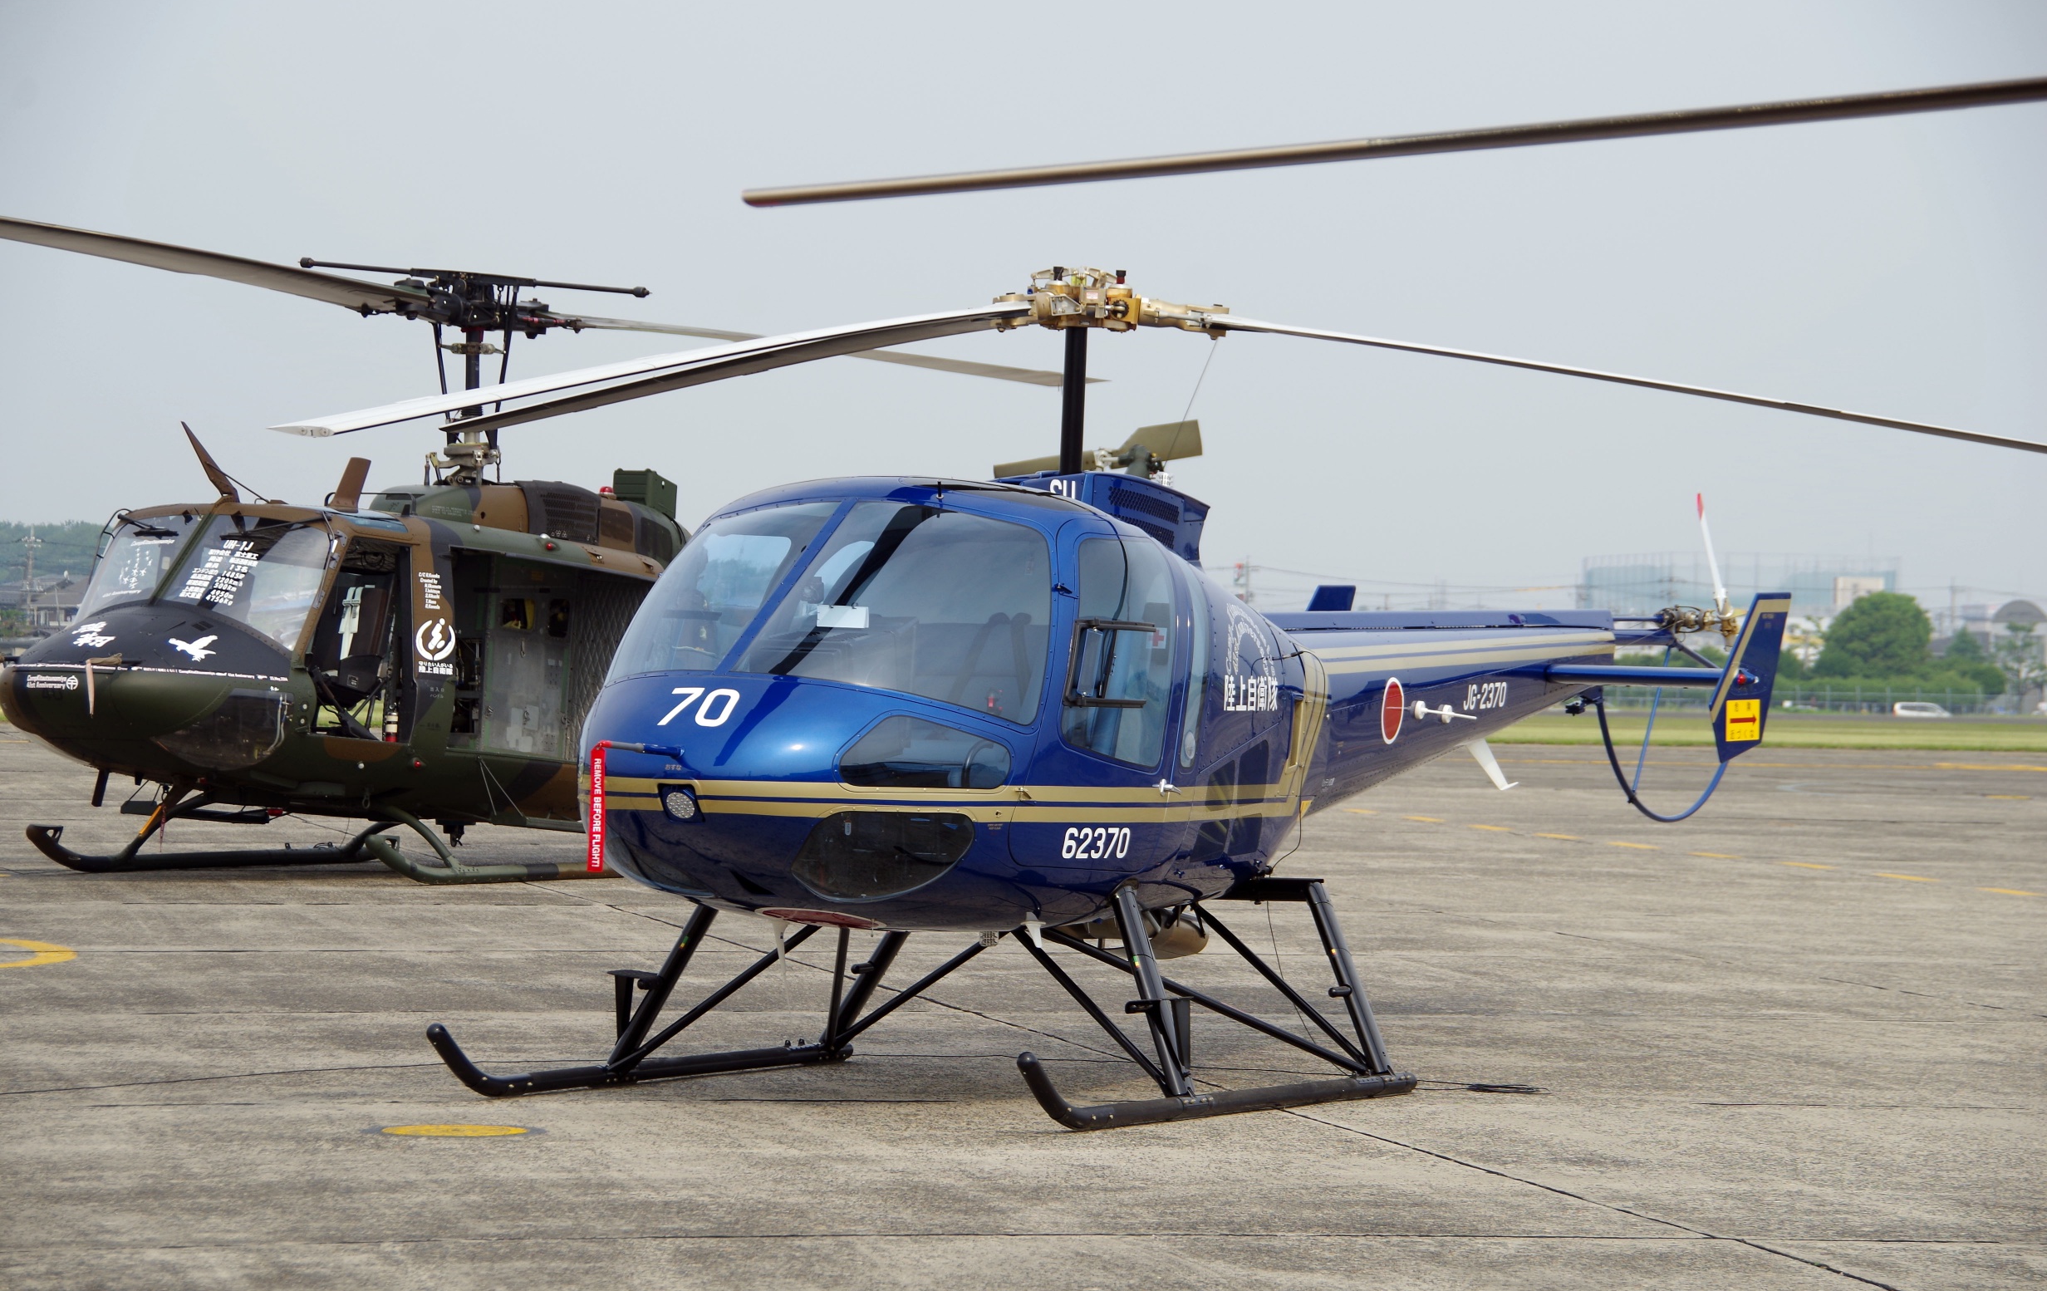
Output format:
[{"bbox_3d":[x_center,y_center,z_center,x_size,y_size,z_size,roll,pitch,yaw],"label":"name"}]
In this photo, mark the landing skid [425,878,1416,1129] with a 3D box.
[{"bbox_3d":[-0.296,1.174,22.806,2.370,0.770,2.850,1,0,28],"label":"landing skid"}]

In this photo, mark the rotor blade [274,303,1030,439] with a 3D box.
[{"bbox_3d":[-1.060,-0.915,21.294,0.230,0.080,4.450,3,9,28],"label":"rotor blade"}]

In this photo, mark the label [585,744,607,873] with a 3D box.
[{"bbox_3d":[-1.350,0.514,20.950,0.052,0.410,0.012,2,0,-4],"label":"label"}]

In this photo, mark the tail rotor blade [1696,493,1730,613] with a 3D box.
[{"bbox_3d":[2.922,-0.385,28.184,0.050,0.620,0.100,3,38,27],"label":"tail rotor blade"}]

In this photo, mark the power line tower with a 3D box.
[{"bbox_3d":[-74.794,-2.949,499.968,1.600,11.800,0.800,1,0,-6],"label":"power line tower"}]

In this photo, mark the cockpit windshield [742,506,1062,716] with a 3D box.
[{"bbox_3d":[-0.438,-0.165,21.800,0.980,0.930,0.340,1,-33,1],"label":"cockpit windshield"}]

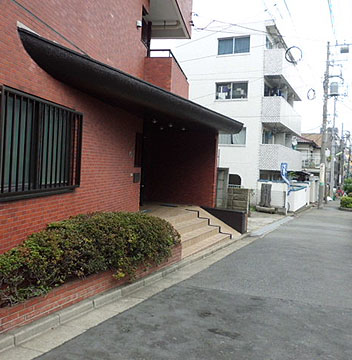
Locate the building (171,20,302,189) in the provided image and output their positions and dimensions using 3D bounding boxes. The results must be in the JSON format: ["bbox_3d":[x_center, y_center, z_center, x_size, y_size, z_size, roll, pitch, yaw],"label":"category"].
[{"bbox_3d":[4.080,-3.941,26.100,8.500,10.800,8.400,4,3,27],"label":"building"}]

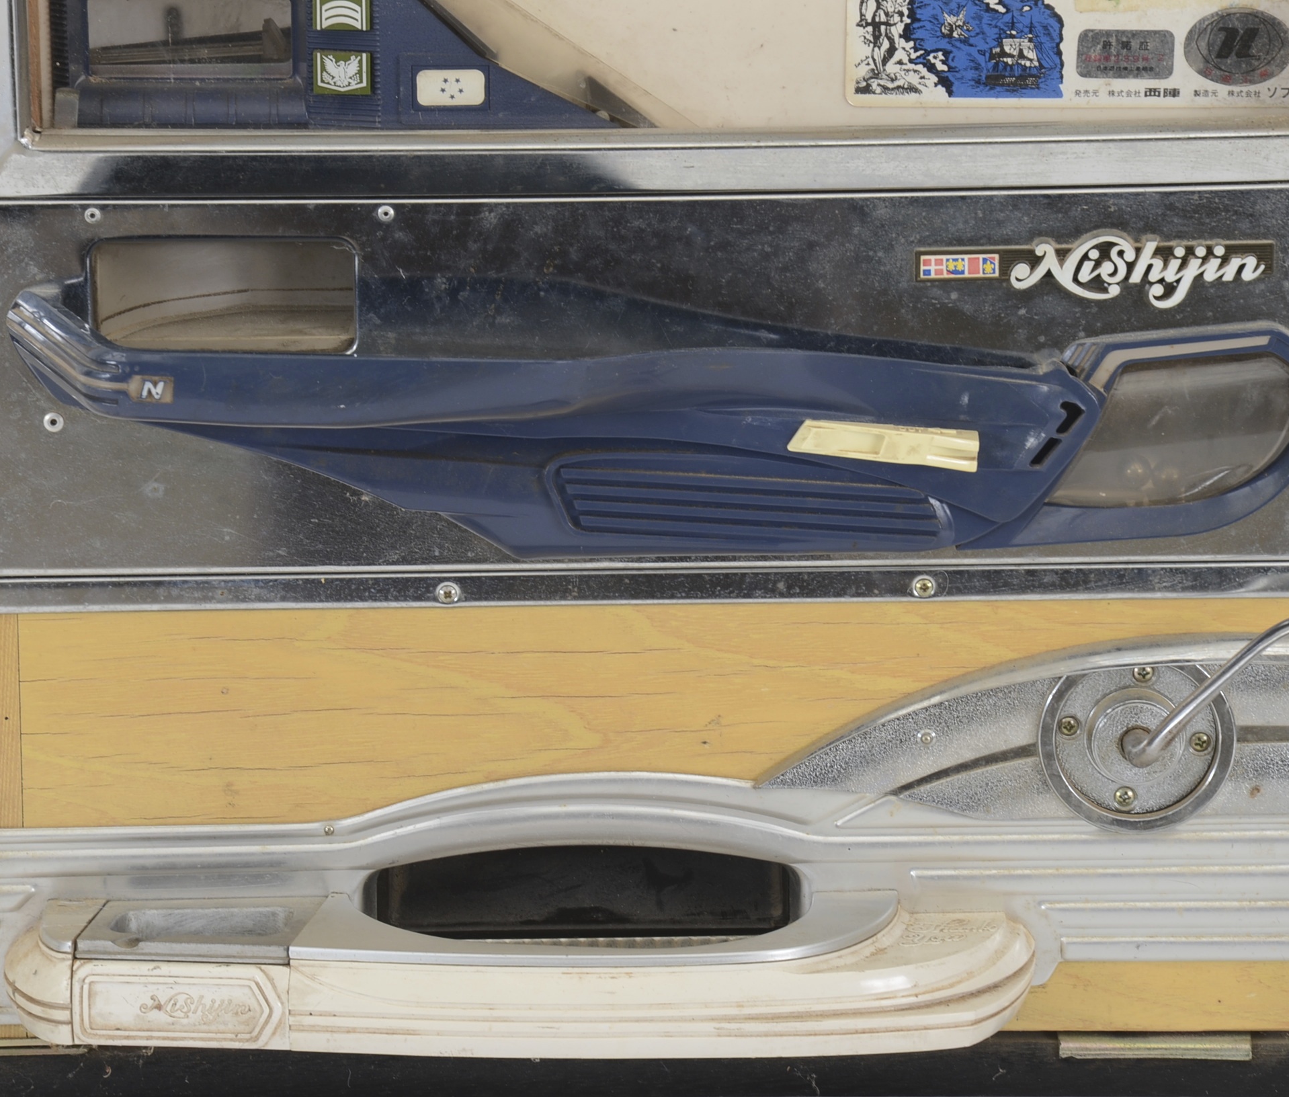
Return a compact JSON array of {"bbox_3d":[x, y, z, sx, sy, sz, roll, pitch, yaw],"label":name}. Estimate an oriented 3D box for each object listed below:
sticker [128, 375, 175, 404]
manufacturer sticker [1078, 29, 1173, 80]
[{"bbox_3d":[-0.149,-0.048,2.181,0.014,0.008,0.002,-1,17,-1],"label":"sticker"},{"bbox_3d":[0.149,-0.153,2.233,0.030,0.016,0.001,-1,17,-1],"label":"manufacturer sticker"}]

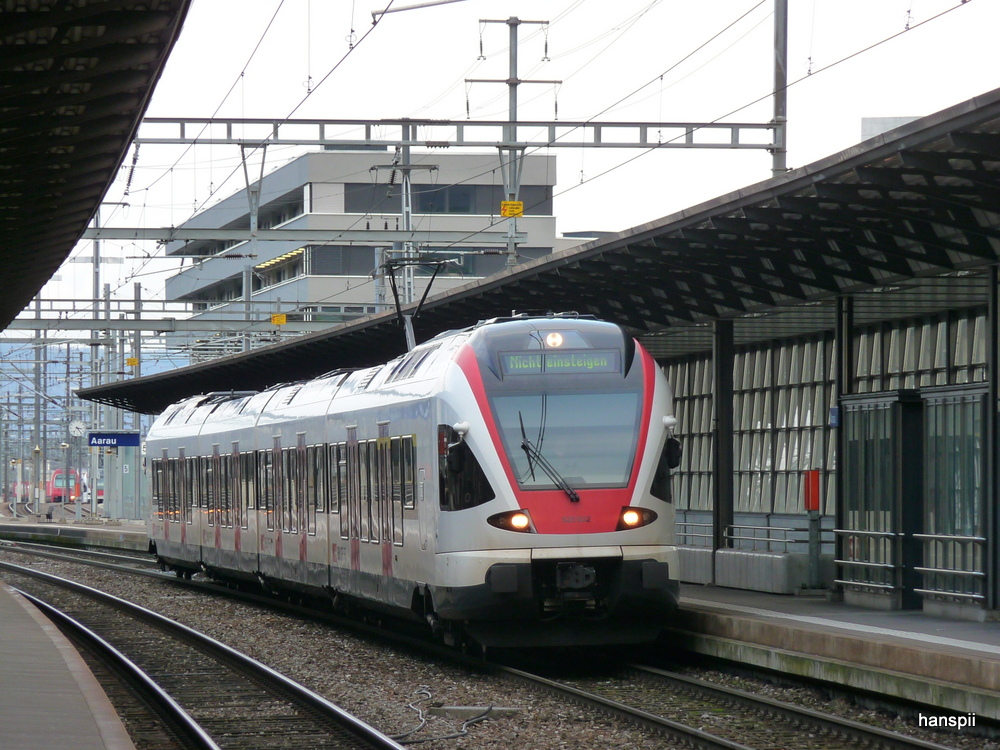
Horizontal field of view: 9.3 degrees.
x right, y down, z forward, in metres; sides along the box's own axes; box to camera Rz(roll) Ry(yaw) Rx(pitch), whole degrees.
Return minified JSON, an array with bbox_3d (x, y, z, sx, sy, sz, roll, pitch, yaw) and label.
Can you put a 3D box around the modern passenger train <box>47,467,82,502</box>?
[{"bbox_3d":[-51.711,13.364,724.805,2.900,4.100,40.000,0,-1,-5],"label":"modern passenger train"}]

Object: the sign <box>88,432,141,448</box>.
[{"bbox_3d":[-15.548,2.634,247.000,2.050,0.510,0.130,0,-1,-9],"label":"sign"}]

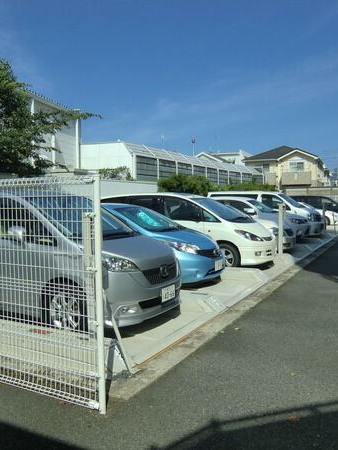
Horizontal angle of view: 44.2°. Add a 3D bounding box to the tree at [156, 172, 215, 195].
[{"bbox_3d":[0.738,-0.862,19.242,2.000,2.900,3.000,1,3,28],"label":"tree"}]

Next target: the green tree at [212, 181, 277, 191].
[{"bbox_3d":[4.870,-1.216,26.890,1.700,2.750,11.500,1,3,28],"label":"green tree"}]

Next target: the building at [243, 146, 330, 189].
[{"bbox_3d":[13.679,-5.008,47.525,8.400,8.100,8.500,1,3,28],"label":"building"}]

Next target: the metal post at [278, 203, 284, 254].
[{"bbox_3d":[2.865,0.090,10.691,0.120,1.360,0.120,1,3,28],"label":"metal post"}]

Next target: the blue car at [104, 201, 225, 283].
[{"bbox_3d":[-0.898,0.326,8.257,4.100,1.525,1.700,1,4,28],"label":"blue car"}]

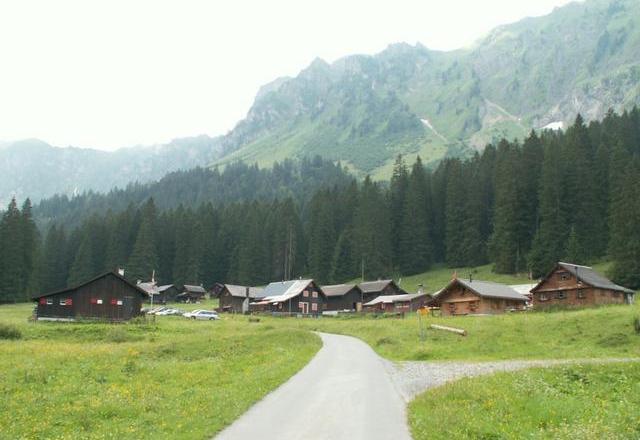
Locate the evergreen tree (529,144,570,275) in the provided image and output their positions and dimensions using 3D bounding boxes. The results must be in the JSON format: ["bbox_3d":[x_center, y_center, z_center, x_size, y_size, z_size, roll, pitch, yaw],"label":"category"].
[{"bbox_3d":[46.680,-2.320,131.610,8.960,27.540,8.960,-3,-9,20],"label":"evergreen tree"}]

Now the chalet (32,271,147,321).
[{"bbox_3d":[-26.418,9.192,75.689,12.500,5.500,10.000,3,-11,-17],"label":"chalet"}]

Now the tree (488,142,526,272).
[{"bbox_3d":[40.120,-3.100,139.200,7.960,28.740,7.960,-2,-9,16],"label":"tree"}]

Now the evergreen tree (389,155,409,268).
[{"bbox_3d":[20.120,-2.240,165.870,5.860,29.840,5.860,-1,-8,7],"label":"evergreen tree"}]

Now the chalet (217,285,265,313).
[{"bbox_3d":[-12.400,13.540,110.480,8.000,4.800,5.500,6,-10,-36],"label":"chalet"}]

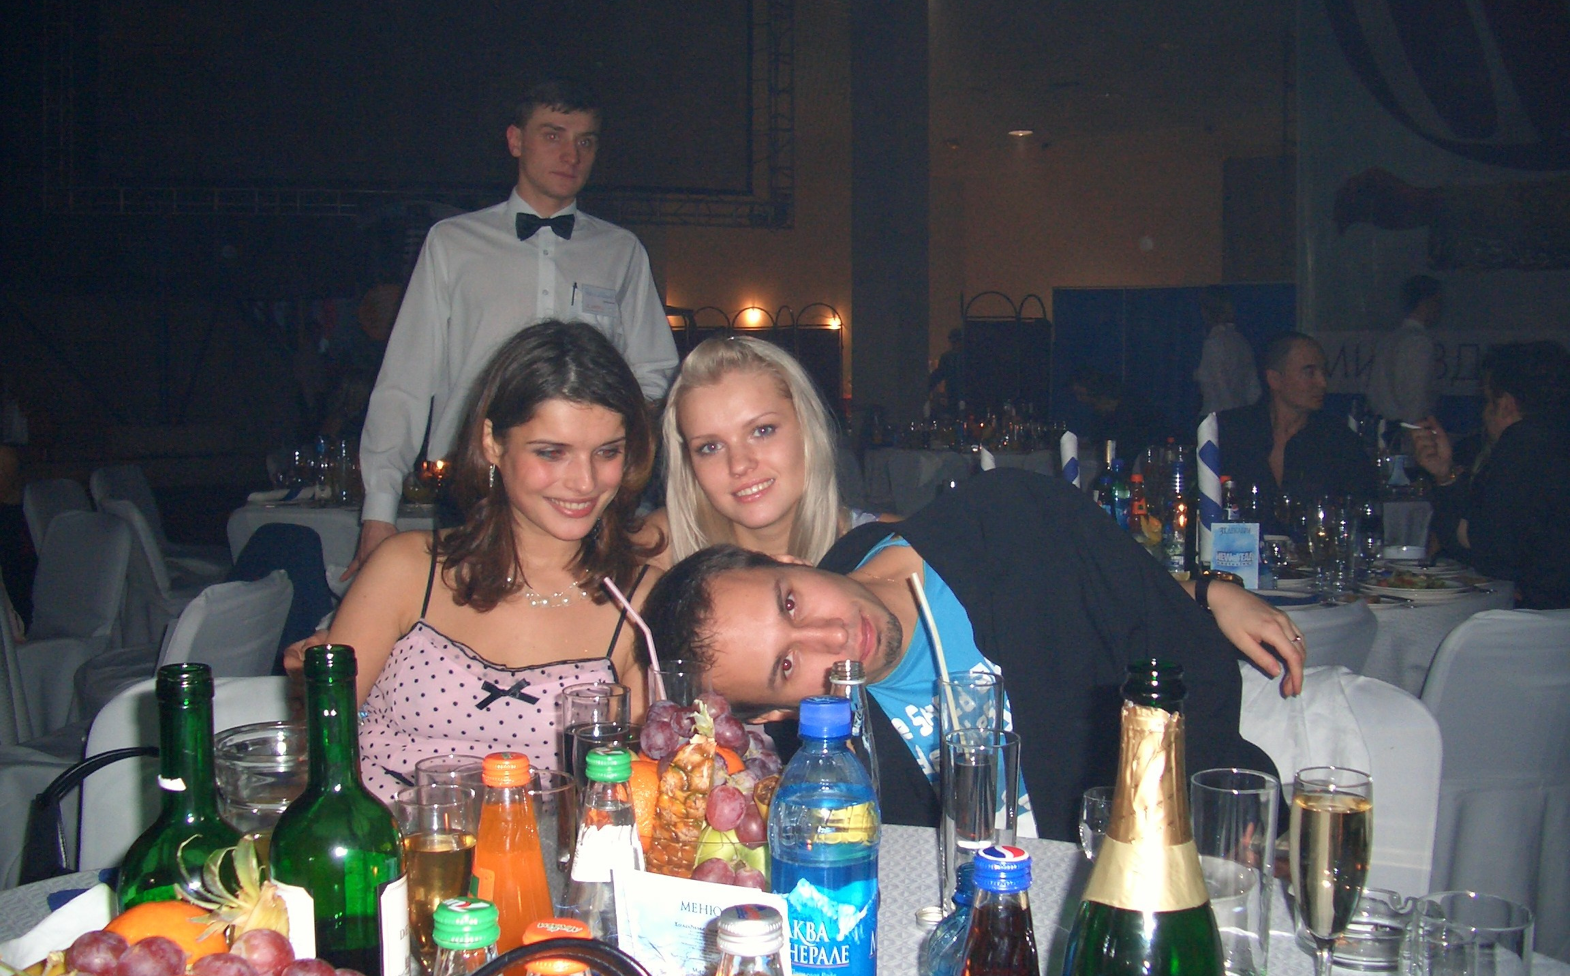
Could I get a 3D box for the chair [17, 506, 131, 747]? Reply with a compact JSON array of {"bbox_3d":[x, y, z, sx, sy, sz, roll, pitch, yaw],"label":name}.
[{"bbox_3d":[-2.080,0.460,4.500,0.420,0.840,0.490,2,4,22],"label":"chair"}]

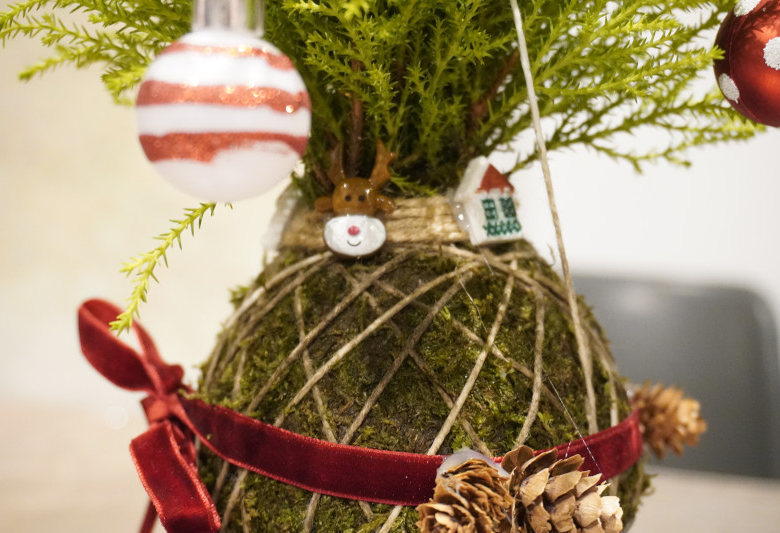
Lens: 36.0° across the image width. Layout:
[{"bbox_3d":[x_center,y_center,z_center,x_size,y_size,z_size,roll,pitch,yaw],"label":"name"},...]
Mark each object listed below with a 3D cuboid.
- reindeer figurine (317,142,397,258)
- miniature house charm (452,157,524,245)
[{"bbox_3d":[-0.008,-0.016,0.288,0.019,0.028,0.009,0,-3,8],"label":"reindeer figurine"},{"bbox_3d":[0.024,-0.016,0.294,0.013,0.020,0.007,-10,0,-36],"label":"miniature house charm"}]

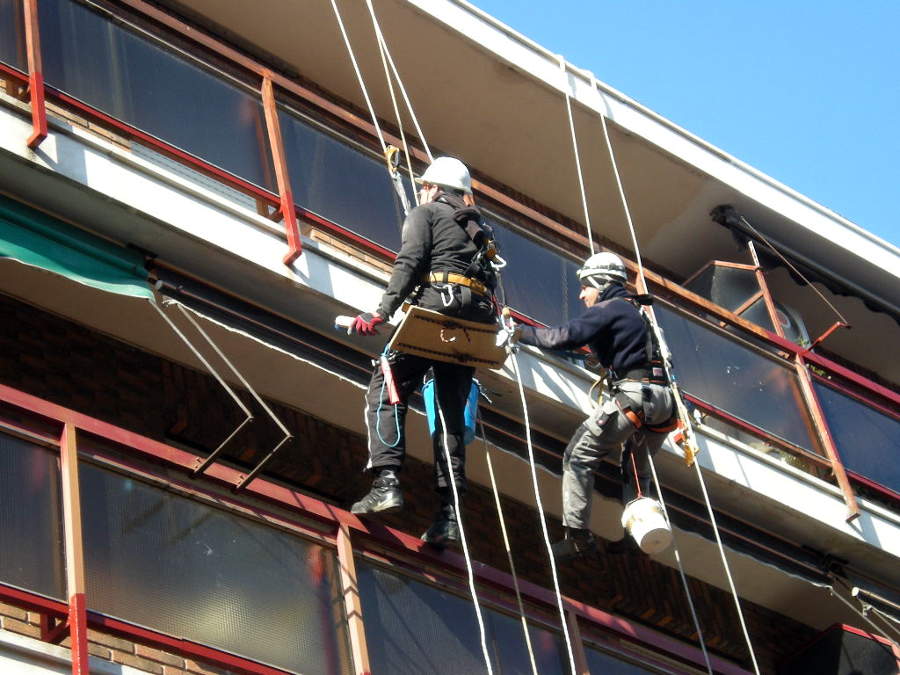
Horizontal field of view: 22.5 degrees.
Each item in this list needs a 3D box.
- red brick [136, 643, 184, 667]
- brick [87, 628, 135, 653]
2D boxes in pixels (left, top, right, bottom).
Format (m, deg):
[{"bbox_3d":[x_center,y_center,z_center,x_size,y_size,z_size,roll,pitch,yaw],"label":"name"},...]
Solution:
[{"bbox_3d":[-1.208,1.321,9.179,0.242,0.052,0.115,25,-53,-35],"label":"red brick"},{"bbox_3d":[-1.397,1.243,9.059,0.242,0.052,0.115,25,-53,-35],"label":"brick"}]

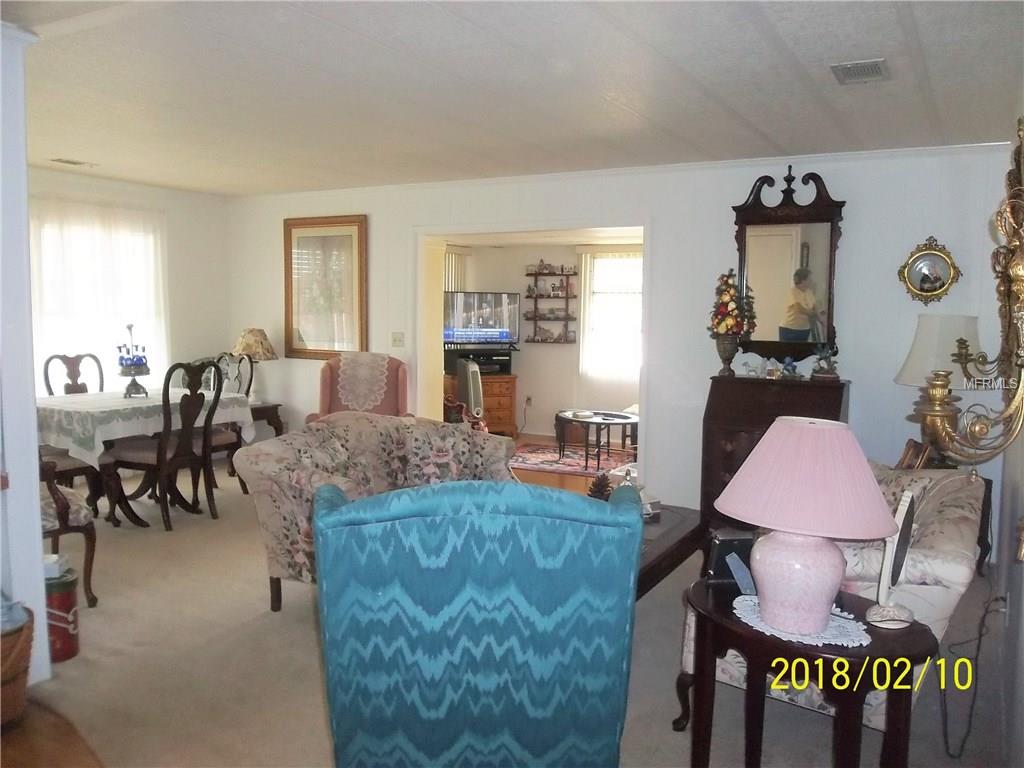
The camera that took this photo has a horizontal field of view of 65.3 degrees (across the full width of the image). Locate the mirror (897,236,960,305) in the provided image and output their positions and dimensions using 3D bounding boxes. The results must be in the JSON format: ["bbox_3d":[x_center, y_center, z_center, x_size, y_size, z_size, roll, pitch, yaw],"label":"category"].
[{"bbox_3d":[2.435,-0.664,4.672,0.335,0.410,0.060,4,6,30],"label":"mirror"}]

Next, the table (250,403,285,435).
[{"bbox_3d":[-2.453,0.445,7.077,0.580,0.500,0.580,4,6,30],"label":"table"}]

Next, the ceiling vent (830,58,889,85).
[{"bbox_3d":[1.465,-1.303,3.352,0.205,0.025,0.310,4,6,30],"label":"ceiling vent"}]

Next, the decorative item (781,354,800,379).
[{"bbox_3d":[1.739,-0.104,4.985,0.100,0.130,0.080,4,6,30],"label":"decorative item"}]

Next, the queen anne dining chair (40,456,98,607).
[{"bbox_3d":[-2.361,0.538,3.746,0.580,1.020,0.600,6,7,43],"label":"queen anne dining chair"}]

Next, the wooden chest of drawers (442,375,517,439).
[{"bbox_3d":[-0.399,0.232,8.720,0.900,0.680,0.440,0,5,-7],"label":"wooden chest of drawers"}]

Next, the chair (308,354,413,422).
[{"bbox_3d":[-1.163,0.289,6.135,0.770,1.030,0.800,0,5,-6],"label":"chair"}]

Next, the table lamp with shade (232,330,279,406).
[{"bbox_3d":[-2.334,-0.149,7.213,0.420,0.660,0.420,4,6,30],"label":"table lamp with shade"}]

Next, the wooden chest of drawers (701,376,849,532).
[{"bbox_3d":[1.621,0.482,5.011,0.860,1.010,0.450,4,6,30],"label":"wooden chest of drawers"}]

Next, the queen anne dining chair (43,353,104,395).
[{"bbox_3d":[-3.072,0.309,5.917,0.550,1.050,0.540,4,6,30],"label":"queen anne dining chair"}]

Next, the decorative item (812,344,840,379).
[{"bbox_3d":[1.910,-0.127,4.858,0.160,0.220,0.110,4,6,30],"label":"decorative item"}]

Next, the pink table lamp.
[{"bbox_3d":[0.741,0.351,2.038,0.445,0.528,0.445,4,6,30],"label":"pink table lamp"}]

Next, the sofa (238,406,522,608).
[{"bbox_3d":[-0.589,0.596,4.044,0.820,0.900,1.430,3,6,26],"label":"sofa"}]

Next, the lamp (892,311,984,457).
[{"bbox_3d":[2.272,0.039,4.251,0.425,0.795,0.425,4,6,30],"label":"lamp"}]

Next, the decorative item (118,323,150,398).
[{"bbox_3d":[-2.509,-0.156,5.293,0.210,0.490,0.210,4,6,30],"label":"decorative item"}]

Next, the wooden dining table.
[{"bbox_3d":[-2.530,0.471,5.359,0.970,0.770,1.100,4,6,33],"label":"wooden dining table"}]

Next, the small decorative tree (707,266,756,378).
[{"bbox_3d":[1.440,-0.400,5.222,0.290,0.705,0.290,4,6,30],"label":"small decorative tree"}]

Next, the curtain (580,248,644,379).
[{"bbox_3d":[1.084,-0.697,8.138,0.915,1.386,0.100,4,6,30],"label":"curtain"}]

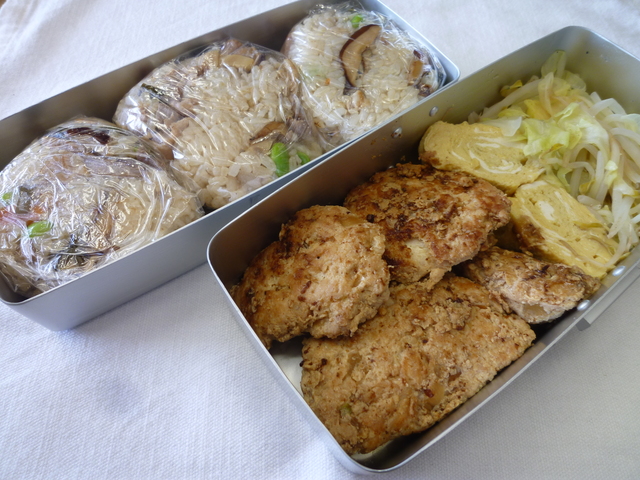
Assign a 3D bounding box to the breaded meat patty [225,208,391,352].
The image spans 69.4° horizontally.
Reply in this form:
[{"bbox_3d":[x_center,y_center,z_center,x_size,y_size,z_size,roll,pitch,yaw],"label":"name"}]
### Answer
[{"bbox_3d":[-0.004,0.017,0.186,0.059,0.022,0.052,-39,66,-7],"label":"breaded meat patty"}]

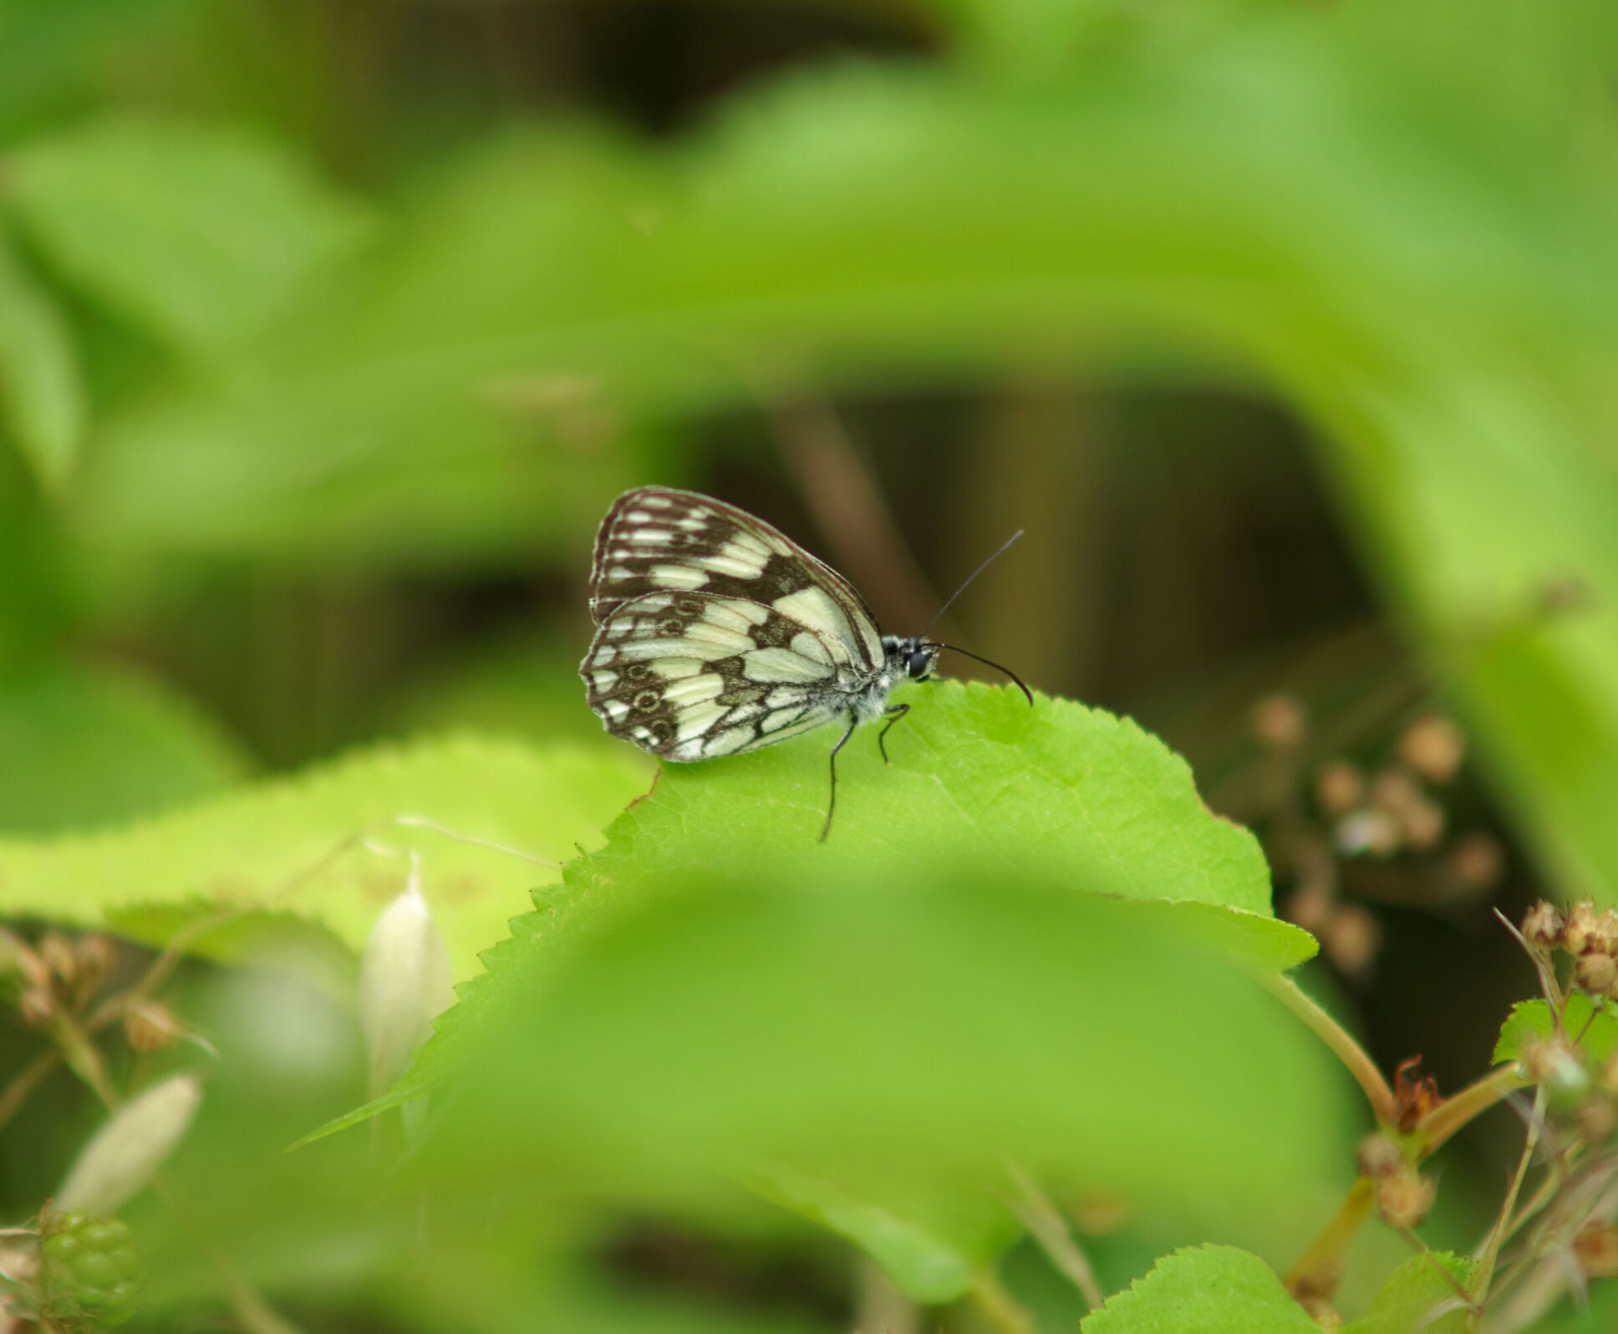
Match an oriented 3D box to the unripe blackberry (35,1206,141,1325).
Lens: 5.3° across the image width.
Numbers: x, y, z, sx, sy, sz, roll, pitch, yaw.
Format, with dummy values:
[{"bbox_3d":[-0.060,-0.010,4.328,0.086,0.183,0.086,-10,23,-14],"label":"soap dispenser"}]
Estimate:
[{"bbox_3d":[-0.058,0.048,1.415,0.008,0.009,0.009,0,14,0],"label":"unripe blackberry"}]

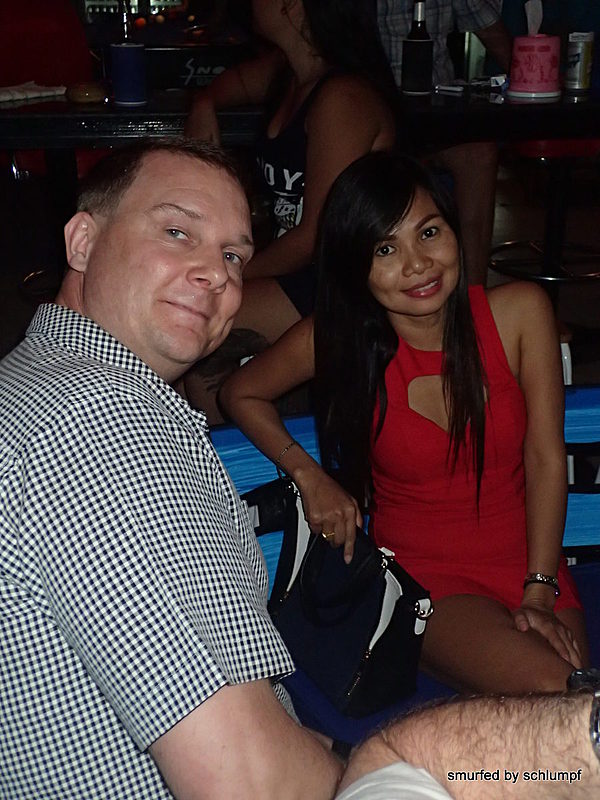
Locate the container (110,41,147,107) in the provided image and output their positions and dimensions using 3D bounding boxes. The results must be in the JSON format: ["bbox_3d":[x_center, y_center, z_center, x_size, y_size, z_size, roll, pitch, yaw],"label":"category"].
[{"bbox_3d":[-0.409,-0.780,2.385,0.076,0.132,0.076,-1,20,0],"label":"container"}]

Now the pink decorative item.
[{"bbox_3d":[0.566,-0.800,2.388,0.130,0.137,0.130,-1,20,0],"label":"pink decorative item"}]

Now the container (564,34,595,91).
[{"bbox_3d":[0.749,-0.902,2.655,0.065,0.141,0.065,-1,20,0],"label":"container"}]

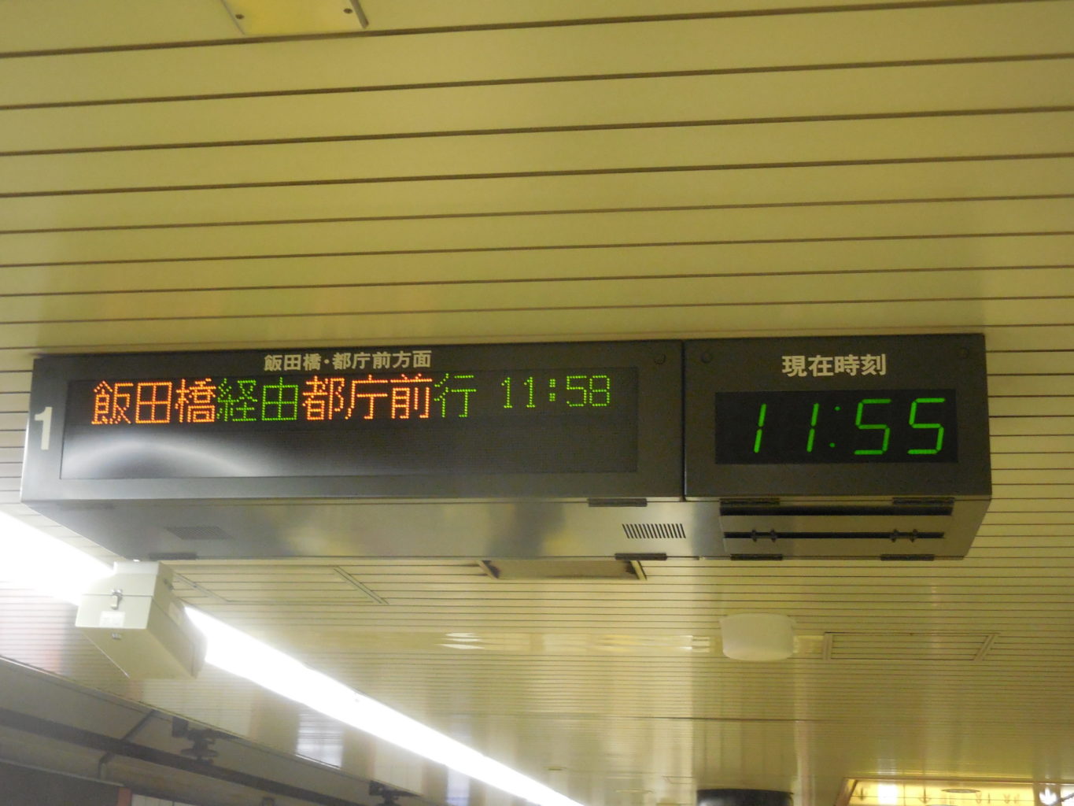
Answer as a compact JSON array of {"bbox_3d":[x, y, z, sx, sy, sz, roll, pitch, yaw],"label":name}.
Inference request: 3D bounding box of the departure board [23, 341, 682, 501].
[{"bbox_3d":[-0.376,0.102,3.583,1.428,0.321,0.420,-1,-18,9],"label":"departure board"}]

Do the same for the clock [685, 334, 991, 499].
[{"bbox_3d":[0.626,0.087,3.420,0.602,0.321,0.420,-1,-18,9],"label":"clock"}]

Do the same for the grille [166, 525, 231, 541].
[{"bbox_3d":[-0.777,0.301,3.726,0.129,0.015,0.120,-1,-18,9],"label":"grille"}]

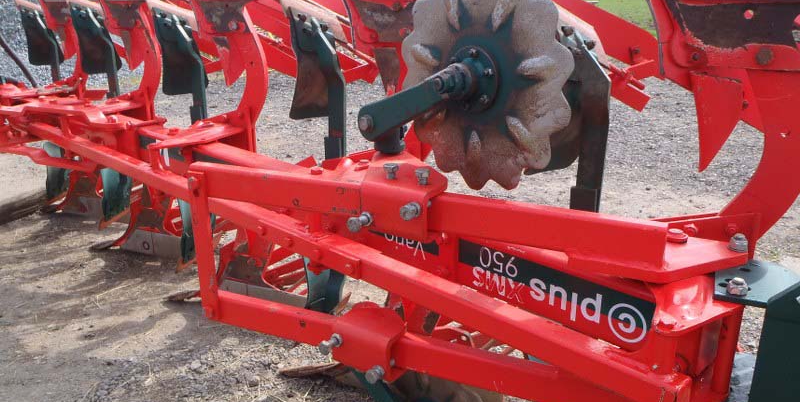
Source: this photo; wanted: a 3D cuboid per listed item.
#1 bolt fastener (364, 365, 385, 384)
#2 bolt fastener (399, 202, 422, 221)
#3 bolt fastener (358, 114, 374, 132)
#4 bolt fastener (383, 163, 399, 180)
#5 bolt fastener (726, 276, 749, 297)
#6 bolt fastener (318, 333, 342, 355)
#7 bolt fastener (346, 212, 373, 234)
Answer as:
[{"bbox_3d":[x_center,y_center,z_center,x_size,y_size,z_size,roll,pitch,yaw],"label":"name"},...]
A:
[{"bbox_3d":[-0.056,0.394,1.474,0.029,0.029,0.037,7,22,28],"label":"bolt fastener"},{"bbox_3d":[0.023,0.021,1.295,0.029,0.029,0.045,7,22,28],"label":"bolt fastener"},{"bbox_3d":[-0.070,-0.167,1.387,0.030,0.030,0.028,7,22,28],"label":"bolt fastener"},{"bbox_3d":[-0.019,-0.062,1.355,0.029,0.036,0.029,9,23,27],"label":"bolt fastener"},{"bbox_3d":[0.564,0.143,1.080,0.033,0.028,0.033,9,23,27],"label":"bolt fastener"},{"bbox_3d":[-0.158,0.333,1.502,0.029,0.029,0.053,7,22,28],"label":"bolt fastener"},{"bbox_3d":[-0.081,0.046,1.356,0.029,0.029,0.056,7,22,28],"label":"bolt fastener"}]

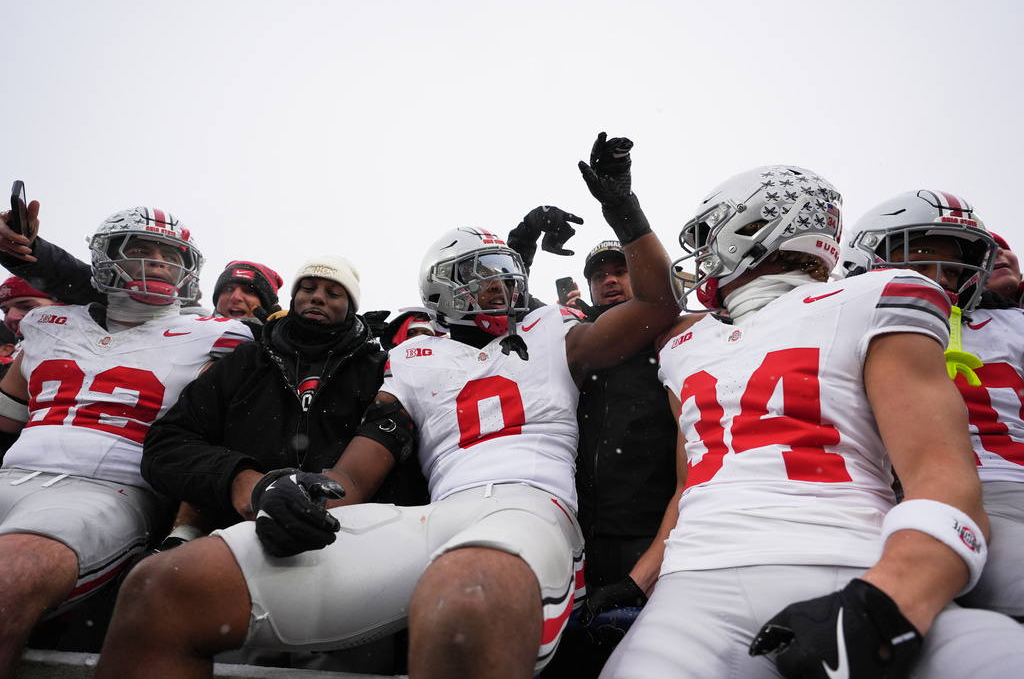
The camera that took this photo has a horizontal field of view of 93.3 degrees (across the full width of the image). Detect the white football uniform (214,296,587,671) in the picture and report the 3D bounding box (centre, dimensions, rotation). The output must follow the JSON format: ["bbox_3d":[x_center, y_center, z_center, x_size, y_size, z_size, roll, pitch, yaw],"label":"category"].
[{"bbox_3d":[-0.150,0.230,1.020,0.680,0.740,0.580,-2,-18,5],"label":"white football uniform"}]

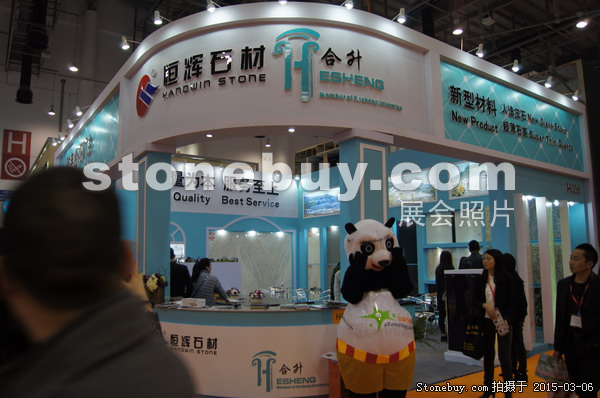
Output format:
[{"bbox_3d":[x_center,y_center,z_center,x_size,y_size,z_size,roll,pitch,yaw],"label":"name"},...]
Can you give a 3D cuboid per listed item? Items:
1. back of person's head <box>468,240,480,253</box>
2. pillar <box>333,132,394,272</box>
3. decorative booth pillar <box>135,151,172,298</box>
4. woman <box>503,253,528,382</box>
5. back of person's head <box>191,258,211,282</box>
[{"bbox_3d":[2.918,0.801,7.500,0.180,0.230,0.210,-4,-7,25],"label":"back of person's head"},{"bbox_3d":[0.779,0.723,5.327,0.600,3.000,0.380,5,-8,-36],"label":"pillar"},{"bbox_3d":[-2.010,0.856,6.035,0.360,2.920,0.500,5,-8,-36],"label":"decorative booth pillar"},{"bbox_3d":[2.686,1.472,5.752,0.310,1.590,0.440,-7,-9,44],"label":"woman"},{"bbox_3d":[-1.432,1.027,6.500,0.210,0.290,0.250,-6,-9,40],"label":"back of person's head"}]

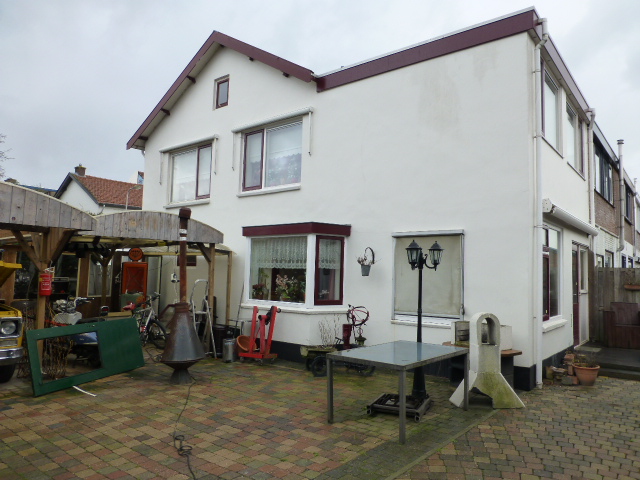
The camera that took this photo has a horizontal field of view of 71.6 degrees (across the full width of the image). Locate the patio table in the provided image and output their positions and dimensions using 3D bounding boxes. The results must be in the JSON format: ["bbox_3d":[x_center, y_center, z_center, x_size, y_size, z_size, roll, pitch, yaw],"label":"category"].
[{"bbox_3d":[0.975,1.701,5.258,0.962,0.750,1.632,-1,-5,40],"label":"patio table"}]

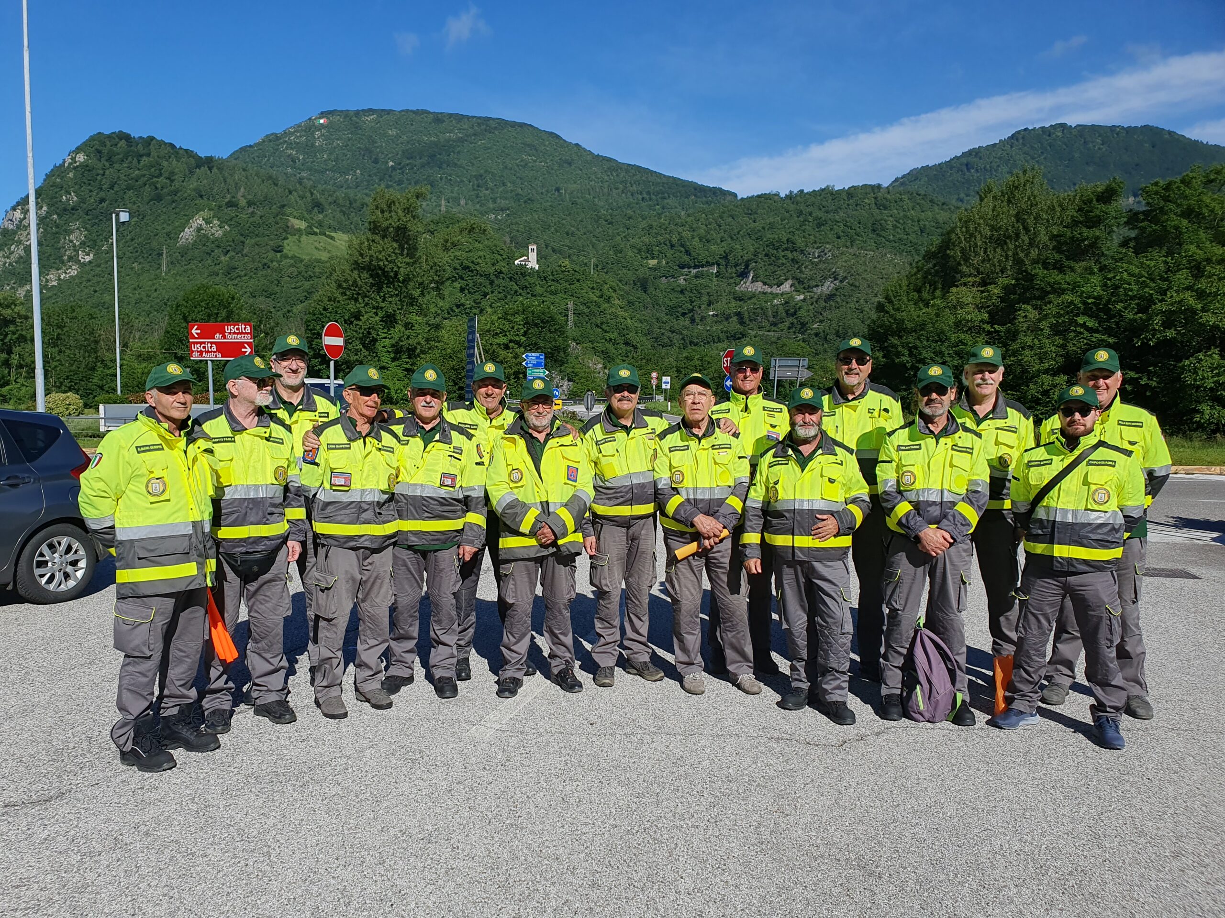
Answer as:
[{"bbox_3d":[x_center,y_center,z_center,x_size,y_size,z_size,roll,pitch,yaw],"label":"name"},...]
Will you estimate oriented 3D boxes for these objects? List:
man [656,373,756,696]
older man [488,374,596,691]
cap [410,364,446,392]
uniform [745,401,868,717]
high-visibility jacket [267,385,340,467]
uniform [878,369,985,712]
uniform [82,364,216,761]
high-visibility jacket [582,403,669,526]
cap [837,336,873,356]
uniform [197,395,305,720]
[{"bbox_3d":[0.516,0.394,5.040,0.540,1.721,0.370,0,4,2],"label":"man"},{"bbox_3d":[-0.399,0.474,4.980,0.580,1.470,0.370,0,3,-5],"label":"older man"},{"bbox_3d":[-0.972,-0.427,4.854,0.180,0.135,0.260,0,12,-11],"label":"cap"},{"bbox_3d":[0.969,0.528,4.602,0.600,1.452,0.390,2,5,20],"label":"uniform"},{"bbox_3d":[-1.663,-0.020,4.795,0.550,0.730,0.360,-1,4,-18],"label":"high-visibility jacket"},{"bbox_3d":[1.614,0.406,4.584,0.560,1.753,0.360,2,4,24],"label":"uniform"},{"bbox_3d":[-2.051,0.446,4.076,0.420,1.736,0.530,2,4,27],"label":"uniform"},{"bbox_3d":[0.068,0.049,5.200,0.550,0.710,0.320,0,3,-4],"label":"high-visibility jacket"},{"bbox_3d":[1.366,-0.636,5.200,0.185,0.125,0.265,1,3,11],"label":"cap"},{"bbox_3d":[-1.739,0.472,4.418,0.510,1.542,0.370,-2,5,-30],"label":"uniform"}]

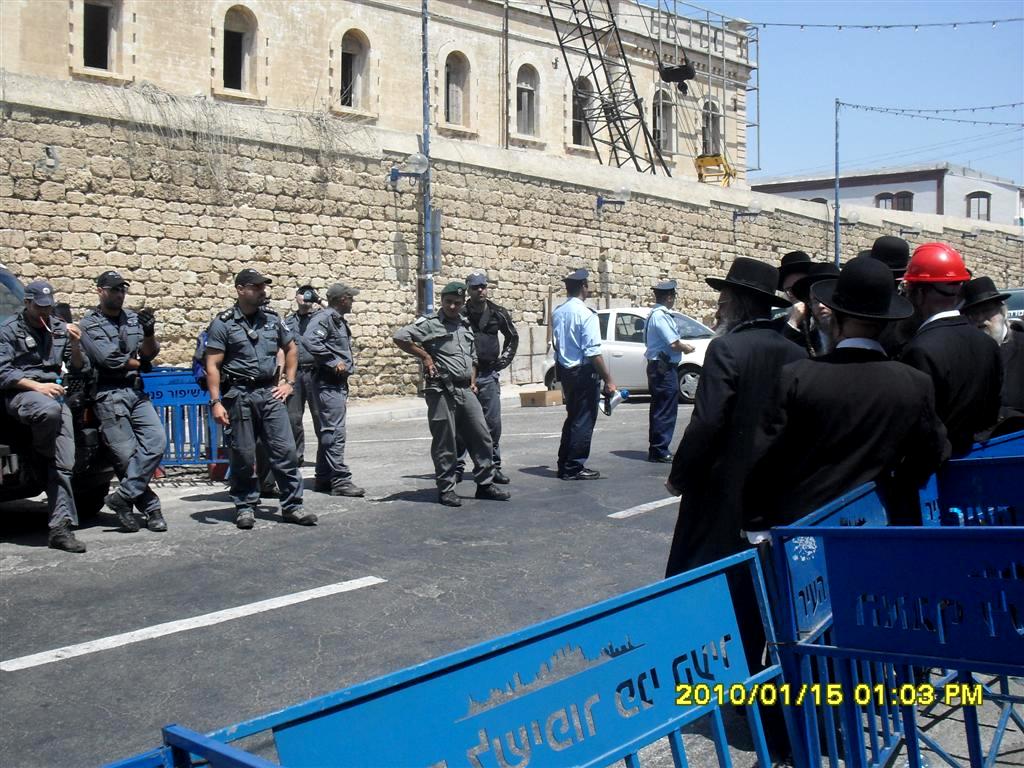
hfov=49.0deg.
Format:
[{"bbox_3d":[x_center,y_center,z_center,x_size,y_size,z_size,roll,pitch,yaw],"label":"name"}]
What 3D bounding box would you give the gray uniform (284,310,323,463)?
[{"bbox_3d":[-1.772,0.124,9.600,0.550,1.500,0.380,-1,3,-12],"label":"gray uniform"}]

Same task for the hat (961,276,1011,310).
[{"bbox_3d":[2.726,-0.526,6.500,0.360,0.155,0.340,-18,2,-26],"label":"hat"}]

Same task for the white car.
[{"bbox_3d":[2.380,-0.500,18.400,3.700,1.500,1.680,2,4,33],"label":"white car"}]

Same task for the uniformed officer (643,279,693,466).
[{"bbox_3d":[1.566,-0.145,11.250,0.480,1.800,0.500,-1,2,-22],"label":"uniformed officer"}]

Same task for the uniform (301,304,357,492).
[{"bbox_3d":[-1.526,0.113,9.400,0.440,1.540,0.500,1,2,22],"label":"uniform"}]

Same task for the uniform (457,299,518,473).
[{"bbox_3d":[-0.226,0.013,9.600,0.580,1.500,0.380,-1,2,-14],"label":"uniform"}]

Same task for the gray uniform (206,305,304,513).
[{"bbox_3d":[-1.837,0.175,8.050,0.630,1.470,0.420,-1,3,-22],"label":"gray uniform"}]

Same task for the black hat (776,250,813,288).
[{"bbox_3d":[1.850,-0.790,7.300,0.340,0.150,0.370,0,2,9],"label":"black hat"}]

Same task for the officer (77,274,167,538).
[{"bbox_3d":[-2.651,0.112,7.650,0.570,1.740,0.530,-2,4,-29],"label":"officer"}]

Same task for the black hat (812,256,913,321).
[{"bbox_3d":[1.188,-0.336,3.800,0.350,0.155,0.370,1,22,-6],"label":"black hat"}]

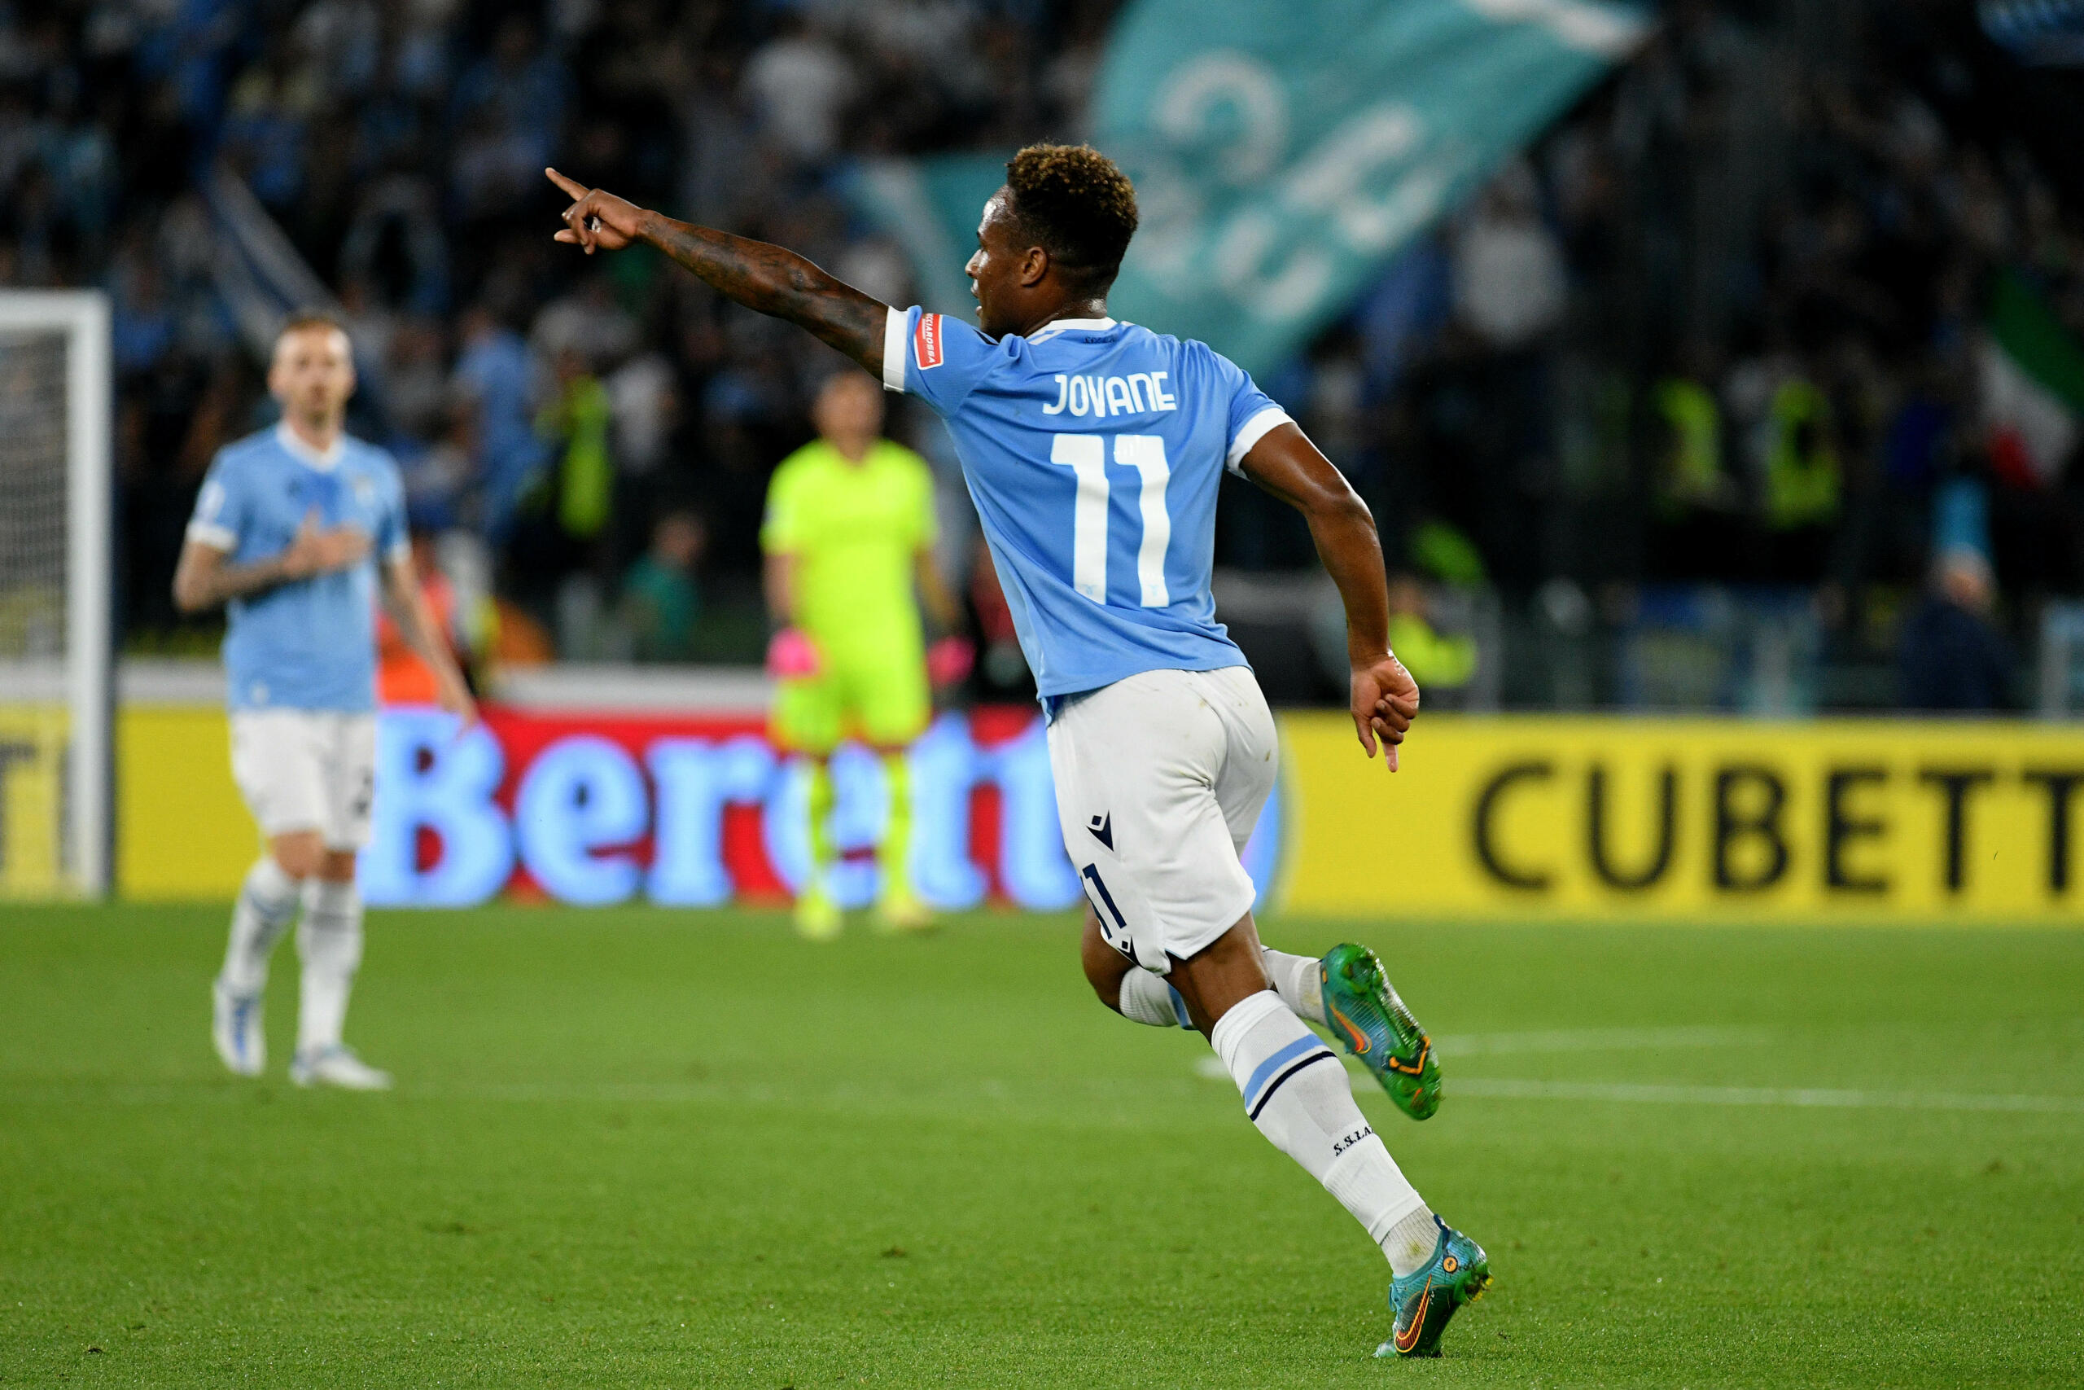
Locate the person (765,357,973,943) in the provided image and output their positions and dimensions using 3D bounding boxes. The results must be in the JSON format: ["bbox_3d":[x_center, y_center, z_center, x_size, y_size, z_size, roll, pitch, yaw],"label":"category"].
[{"bbox_3d":[-0.600,-0.139,65.200,0.700,1.910,0.420,0,0,-8],"label":"person"}]

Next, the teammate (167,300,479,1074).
[{"bbox_3d":[-1.661,0.015,44.300,0.660,1.790,0.530,0,0,-24],"label":"teammate"}]

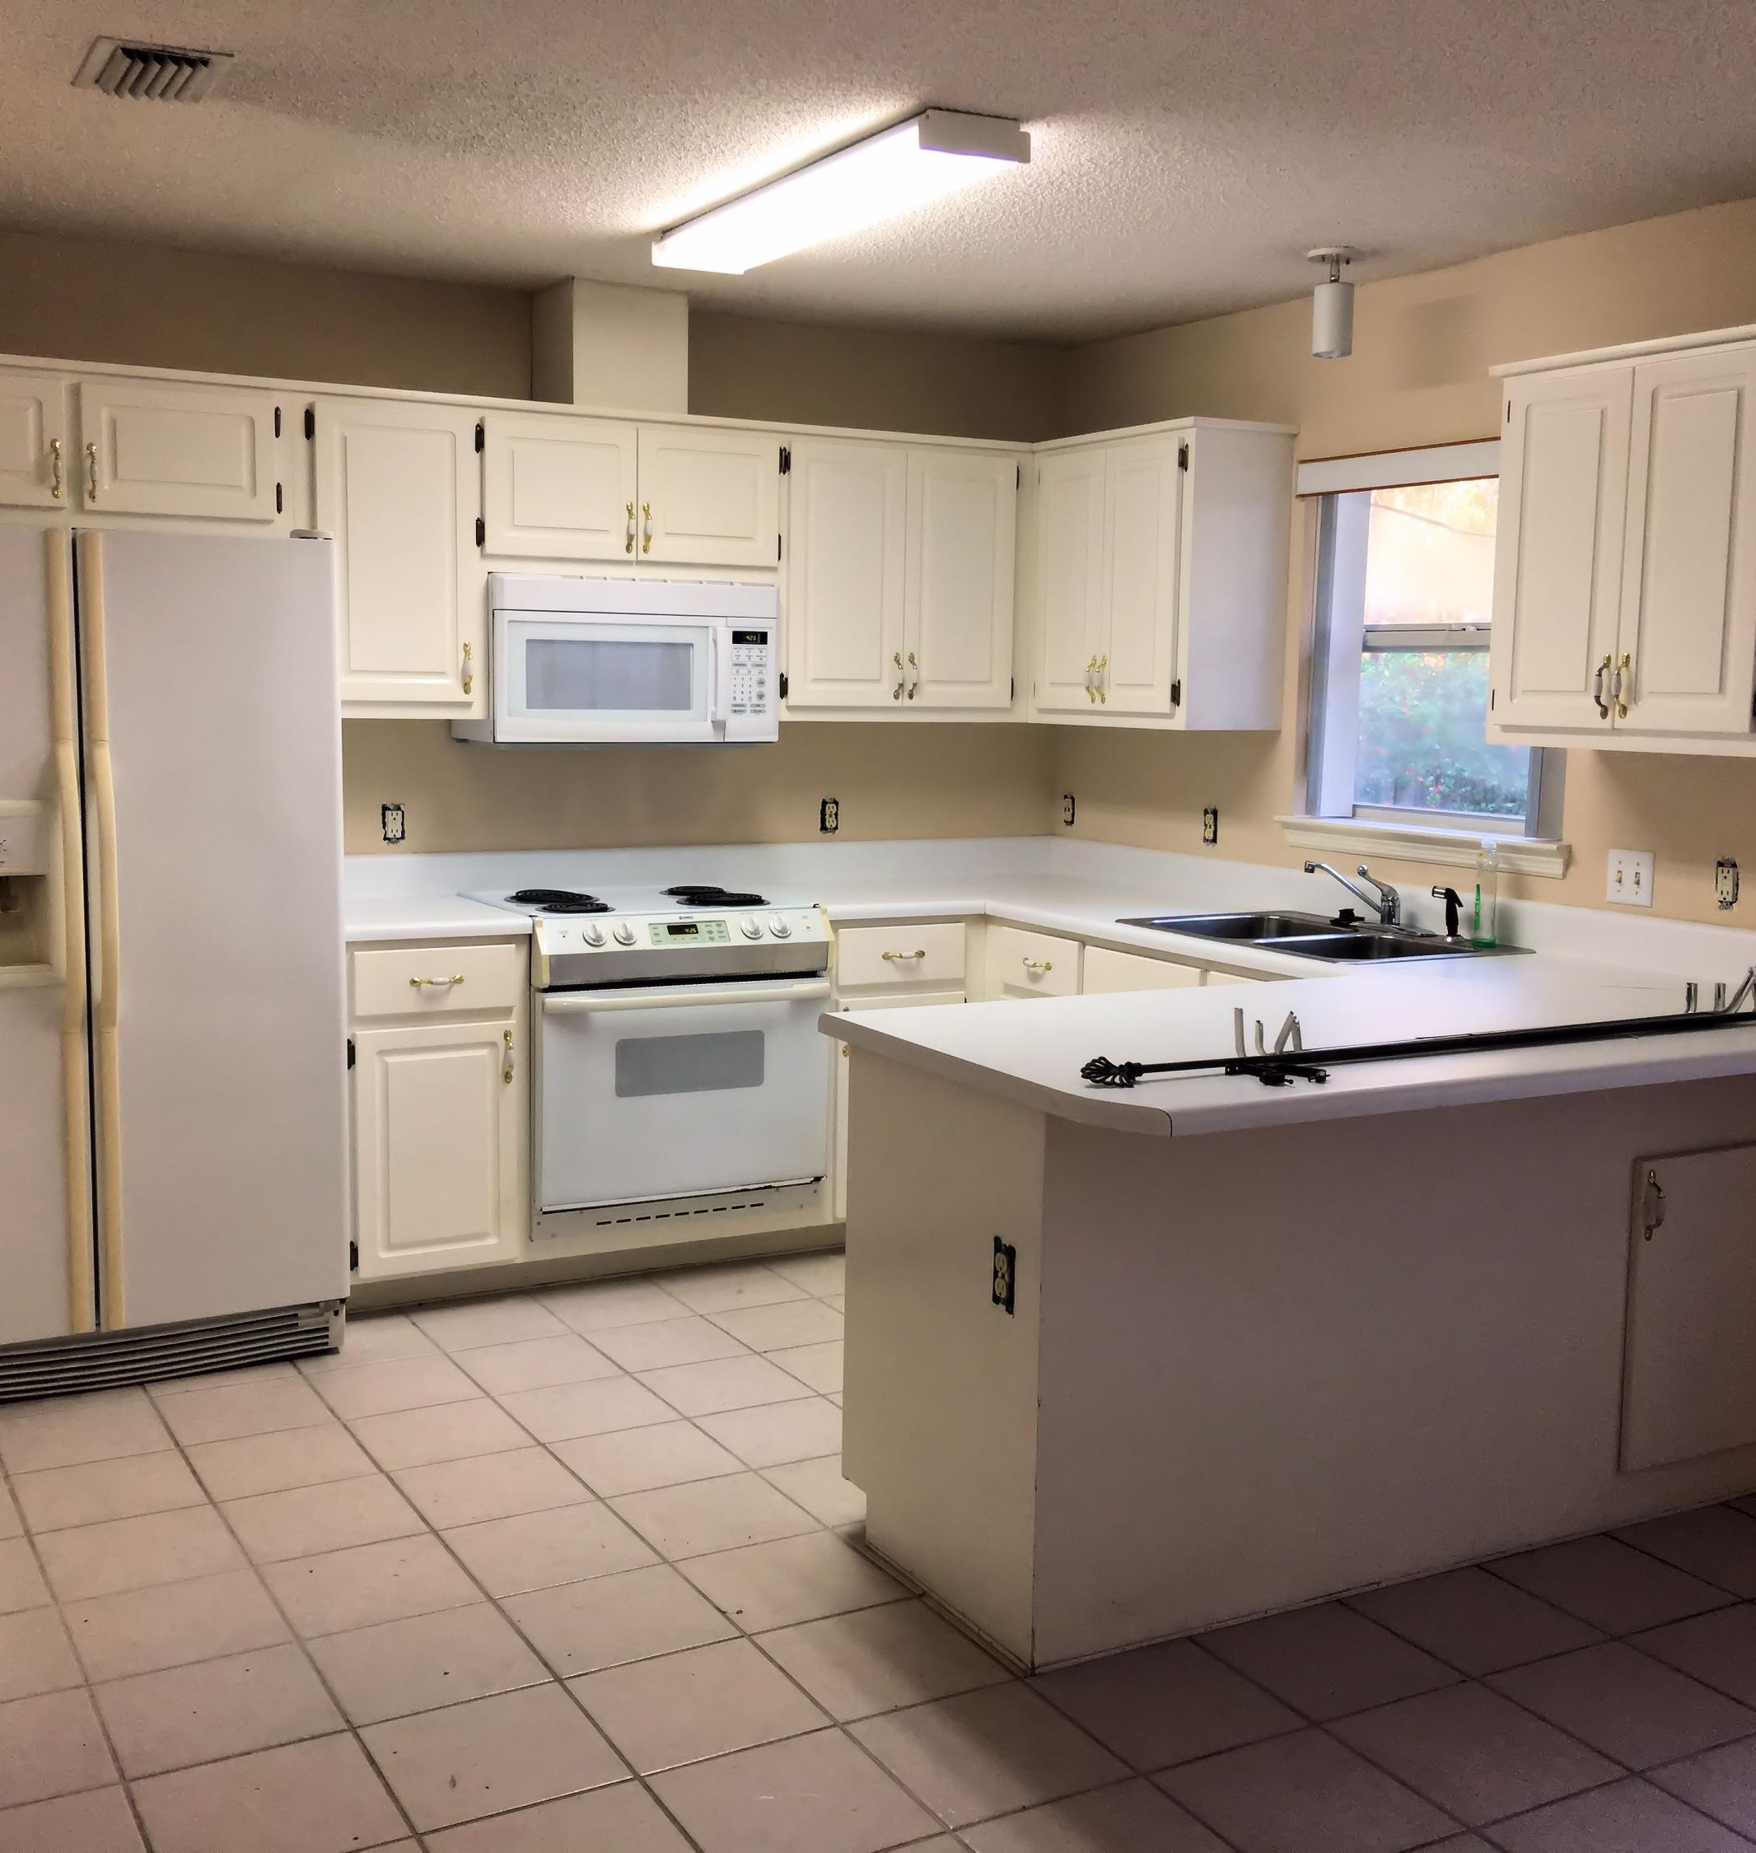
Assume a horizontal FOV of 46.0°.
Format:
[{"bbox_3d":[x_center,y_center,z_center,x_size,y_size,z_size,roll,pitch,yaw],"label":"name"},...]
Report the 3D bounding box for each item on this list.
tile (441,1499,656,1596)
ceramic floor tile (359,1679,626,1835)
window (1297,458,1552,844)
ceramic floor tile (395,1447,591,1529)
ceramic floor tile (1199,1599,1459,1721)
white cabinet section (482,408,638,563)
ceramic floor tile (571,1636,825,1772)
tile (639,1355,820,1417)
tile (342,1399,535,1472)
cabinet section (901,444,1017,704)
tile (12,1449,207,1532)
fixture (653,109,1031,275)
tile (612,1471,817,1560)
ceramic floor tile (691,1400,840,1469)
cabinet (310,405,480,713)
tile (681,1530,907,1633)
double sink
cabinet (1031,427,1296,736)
[{"bbox_3d":[-0.559,1.063,3.528,0.295,0.010,0.295,-3,8,-29],"label":"tile"},{"bbox_3d":[-0.532,1.148,2.864,0.300,0.010,0.300,-3,8,-29],"label":"ceramic floor tile"},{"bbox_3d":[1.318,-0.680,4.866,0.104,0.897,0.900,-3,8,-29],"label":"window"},{"bbox_3d":[-0.708,1.036,3.808,0.300,0.010,0.300,-3,8,-29],"label":"ceramic floor tile"},{"bbox_3d":[0.689,1.128,3.177,0.295,0.010,0.295,-3,8,-29],"label":"ceramic floor tile"},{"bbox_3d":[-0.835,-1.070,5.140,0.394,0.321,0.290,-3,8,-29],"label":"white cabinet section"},{"bbox_3d":[-0.260,1.128,2.996,0.302,0.010,0.302,-3,7,-29],"label":"ceramic floor tile"},{"bbox_3d":[-0.322,0.971,4.359,0.302,0.010,0.302,-3,7,-29],"label":"tile"},{"bbox_3d":[-0.858,0.999,4.061,0.302,0.010,0.302,-3,7,-29],"label":"tile"},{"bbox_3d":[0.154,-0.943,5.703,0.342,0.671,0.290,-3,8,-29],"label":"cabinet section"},{"bbox_3d":[-1.394,1.027,3.763,0.302,0.010,0.302,-3,7,-29],"label":"tile"},{"bbox_3d":[-0.117,-1.468,4.199,0.226,0.073,1.224,-3,8,-29],"label":"fixture"},{"bbox_3d":[-0.291,1.056,3.695,0.300,0.010,0.300,-3,8,-29],"label":"tile"},{"bbox_3d":[-0.171,1.007,4.092,0.291,0.010,0.291,-3,8,-29],"label":"ceramic floor tile"},{"bbox_3d":[-1.204,-0.877,5.007,0.420,0.740,0.325,-3,7,-29],"label":"cabinet"},{"bbox_3d":[-0.142,1.086,3.413,0.291,0.010,0.291,-3,8,-29],"label":"tile"},{"bbox_3d":[1.009,0.111,4.777,0.559,0.180,0.838,-3,8,-29],"label":"double sink"},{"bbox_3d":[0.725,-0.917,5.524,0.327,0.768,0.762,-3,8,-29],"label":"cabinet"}]

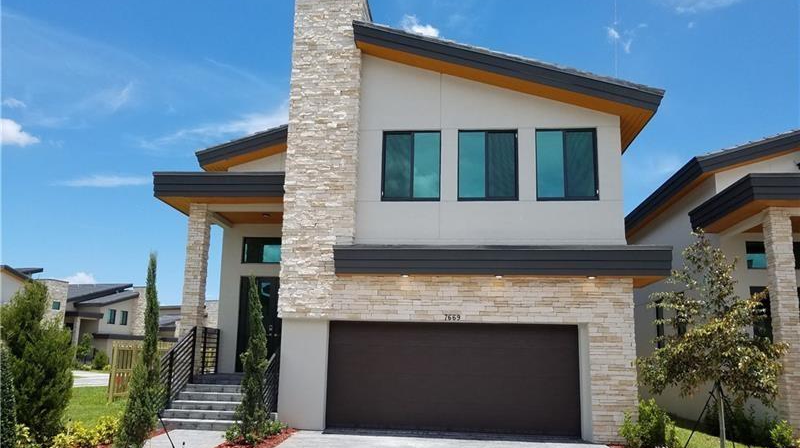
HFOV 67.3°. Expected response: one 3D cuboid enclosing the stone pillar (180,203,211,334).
[{"bbox_3d":[-4.799,1.467,14.070,0.410,3.860,0.410,0,-12,6],"label":"stone pillar"}]

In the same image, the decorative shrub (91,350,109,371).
[{"bbox_3d":[-14.931,6.780,29.856,0.943,0.967,0.943,0,-11,6],"label":"decorative shrub"}]

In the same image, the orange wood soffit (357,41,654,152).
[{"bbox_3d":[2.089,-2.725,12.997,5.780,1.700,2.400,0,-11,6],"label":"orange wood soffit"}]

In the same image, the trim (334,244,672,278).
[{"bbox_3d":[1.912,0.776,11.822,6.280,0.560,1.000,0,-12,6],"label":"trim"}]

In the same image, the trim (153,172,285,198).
[{"bbox_3d":[-3.944,-0.829,13.184,2.969,0.573,0.300,0,-11,6],"label":"trim"}]

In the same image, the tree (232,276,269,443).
[{"bbox_3d":[-2.711,2.396,10.911,0.672,2.887,0.672,0,-11,6],"label":"tree"}]

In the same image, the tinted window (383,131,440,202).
[{"bbox_3d":[0.240,-1.195,12.346,1.207,1.495,0.100,0,-11,6],"label":"tinted window"}]

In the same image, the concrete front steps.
[{"bbox_3d":[-3.332,3.571,12.068,2.180,0.860,1.520,0,-11,6],"label":"concrete front steps"}]

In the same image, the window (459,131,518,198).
[{"bbox_3d":[1.789,-1.193,12.192,1.220,1.498,0.100,0,-11,6],"label":"window"}]

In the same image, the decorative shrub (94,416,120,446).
[{"bbox_3d":[-4.994,3.524,10.258,0.467,0.455,0.467,0,-11,6],"label":"decorative shrub"}]

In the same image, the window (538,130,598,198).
[{"bbox_3d":[3.432,-1.231,12.403,1.250,1.570,0.120,0,-12,6],"label":"window"}]

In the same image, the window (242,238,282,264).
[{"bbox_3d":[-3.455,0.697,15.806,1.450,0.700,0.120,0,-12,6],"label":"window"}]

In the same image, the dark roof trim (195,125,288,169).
[{"bbox_3d":[-3.780,-1.829,14.586,2.257,1.022,0.400,0,-11,6],"label":"dark roof trim"}]

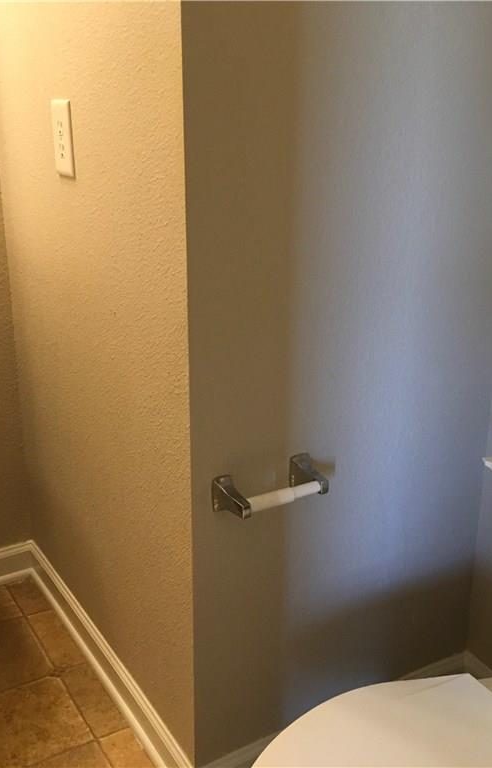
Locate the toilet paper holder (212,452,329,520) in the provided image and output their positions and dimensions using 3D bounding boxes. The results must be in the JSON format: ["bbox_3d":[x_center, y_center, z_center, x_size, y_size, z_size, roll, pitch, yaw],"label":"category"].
[{"bbox_3d":[0.043,0.165,1.311,0.173,0.054,0.071,-11,23,-29],"label":"toilet paper holder"}]

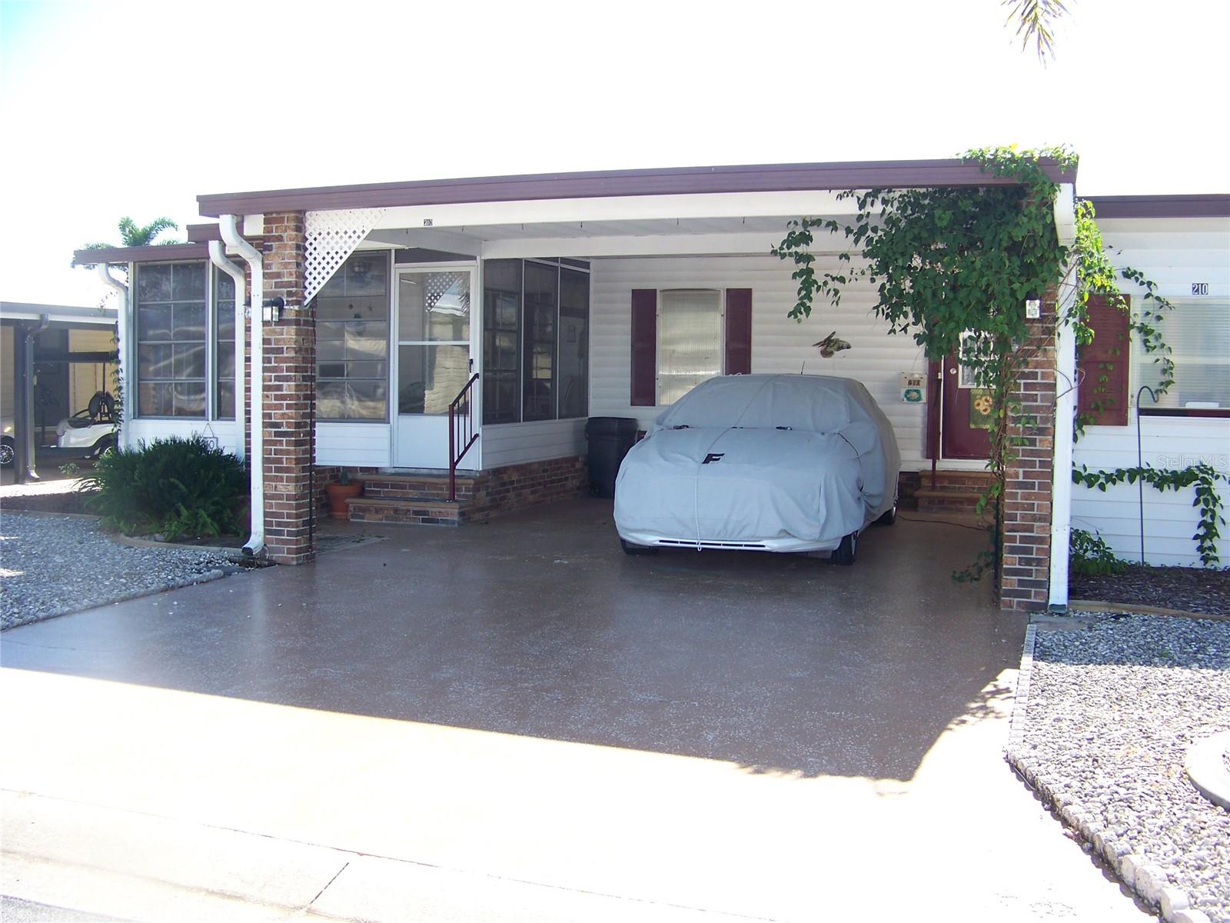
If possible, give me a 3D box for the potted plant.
[{"bbox_3d":[-2.760,0.326,12.899,0.380,0.455,0.380,1,3,0],"label":"potted plant"}]

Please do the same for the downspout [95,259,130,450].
[{"bbox_3d":[-5.467,-0.911,13.969,0.120,2.540,0.400,2,4,19],"label":"downspout"}]

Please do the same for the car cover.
[{"bbox_3d":[1.460,-0.135,11.416,1.890,1.310,4.780,2,4,19],"label":"car cover"}]

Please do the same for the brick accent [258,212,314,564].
[{"bbox_3d":[-2.438,-0.555,9.588,0.290,2.645,0.290,2,4,19],"label":"brick accent"}]

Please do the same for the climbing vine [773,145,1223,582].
[{"bbox_3d":[2.425,-0.534,7.962,2.770,2.670,1.700,2,4,19],"label":"climbing vine"}]

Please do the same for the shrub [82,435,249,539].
[{"bbox_3d":[-4.046,0.153,11.741,1.600,0.900,1.350,2,4,19],"label":"shrub"}]

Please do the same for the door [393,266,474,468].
[{"bbox_3d":[-1.822,-0.943,12.862,0.930,2.060,0.070,2,4,19],"label":"door"}]

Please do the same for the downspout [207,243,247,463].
[{"bbox_3d":[-4.034,-0.944,13.388,0.120,2.690,0.460,2,4,19],"label":"downspout"}]

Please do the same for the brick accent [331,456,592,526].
[{"bbox_3d":[-1.583,0.253,14.070,1.380,0.490,3.500,2,4,19],"label":"brick accent"}]

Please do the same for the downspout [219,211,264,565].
[{"bbox_3d":[-2.709,-0.537,9.395,0.120,2.540,0.440,2,4,19],"label":"downspout"}]

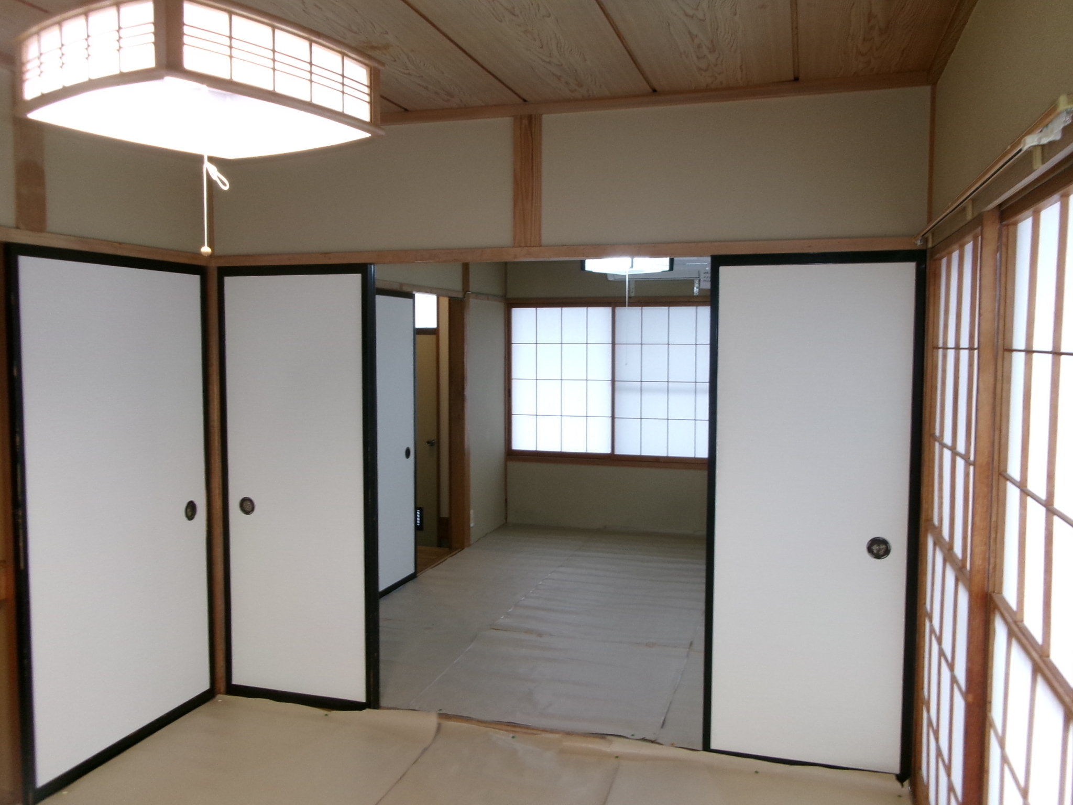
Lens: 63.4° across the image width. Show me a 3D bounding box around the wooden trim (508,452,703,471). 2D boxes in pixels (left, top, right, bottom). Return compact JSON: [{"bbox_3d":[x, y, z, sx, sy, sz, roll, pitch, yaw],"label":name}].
[{"bbox_3d":[0.558,0.467,6.748,1.650,0.056,0.080,1,4,17],"label":"wooden trim"}]

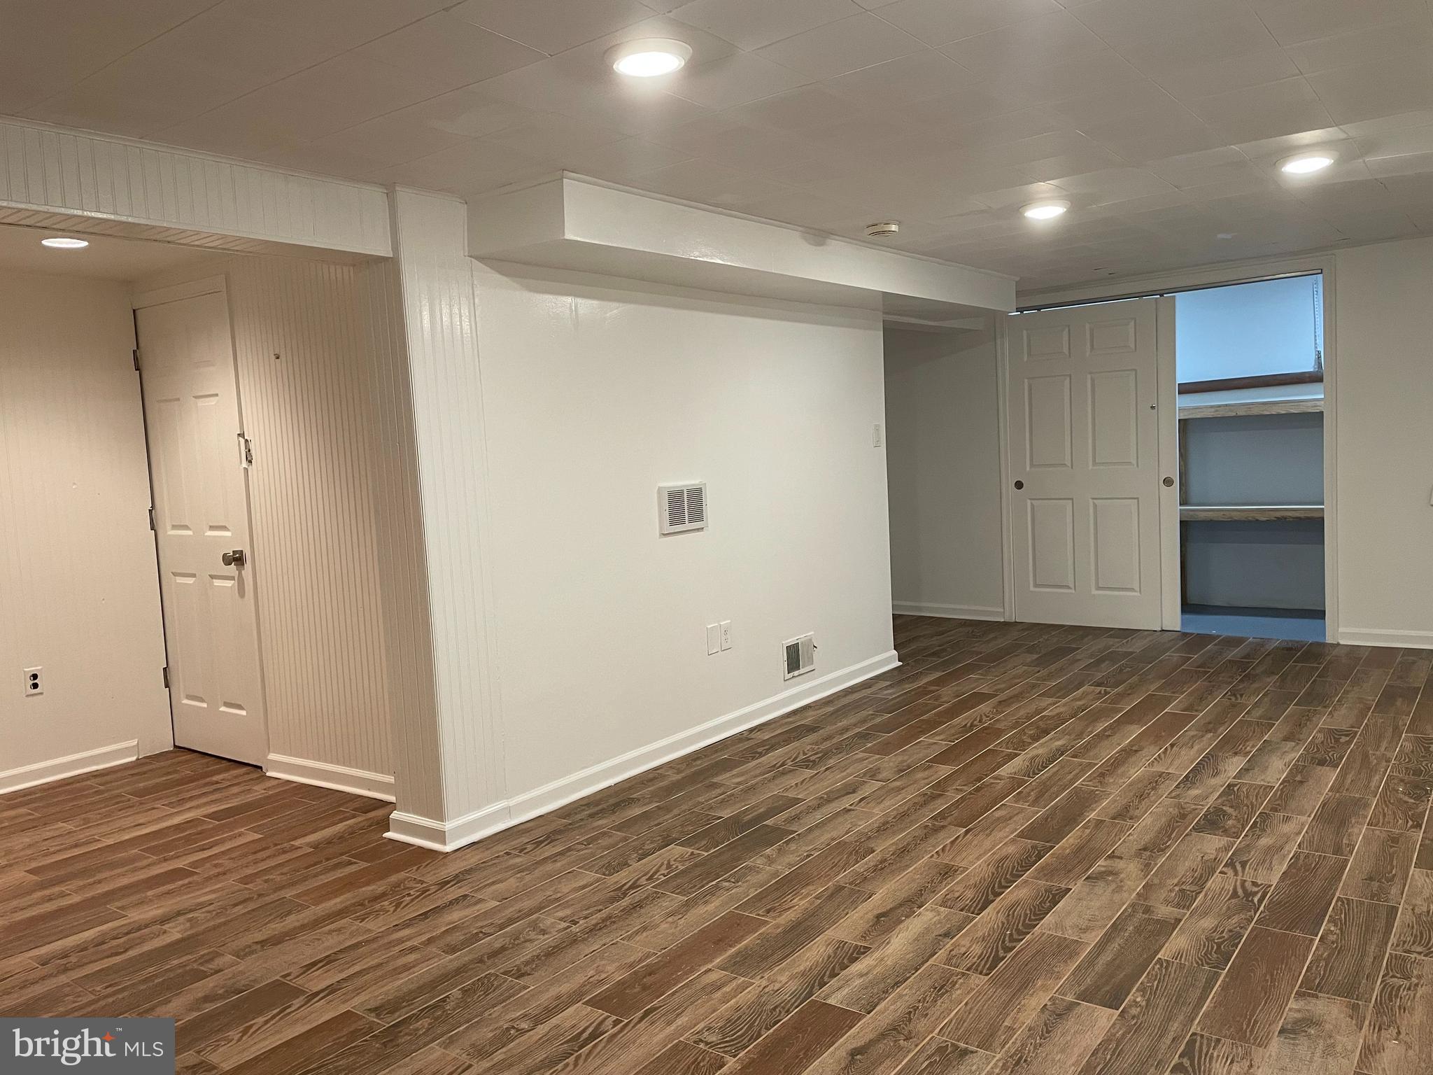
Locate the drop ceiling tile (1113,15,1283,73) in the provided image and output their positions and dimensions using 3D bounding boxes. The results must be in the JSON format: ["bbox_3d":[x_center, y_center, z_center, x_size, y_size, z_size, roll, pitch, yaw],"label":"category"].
[{"bbox_3d":[1.134,-1.163,2.537,0.305,0.018,0.305,1,7,37],"label":"drop ceiling tile"}]

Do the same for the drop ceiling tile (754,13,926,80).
[{"bbox_3d":[0.282,-1.105,2.422,0.305,0.018,0.305,1,7,37],"label":"drop ceiling tile"}]

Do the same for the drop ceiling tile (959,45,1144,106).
[{"bbox_3d":[0.891,-1.166,2.721,0.305,0.018,0.305,1,7,37],"label":"drop ceiling tile"}]

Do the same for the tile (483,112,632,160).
[{"bbox_3d":[-0.450,-1.120,2.990,0.305,0.020,0.305,1,6,37],"label":"tile"}]

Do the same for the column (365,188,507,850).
[{"bbox_3d":[-0.989,-0.051,3.694,0.258,2.171,0.281,1,7,37],"label":"column"}]

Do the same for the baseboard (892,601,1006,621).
[{"bbox_3d":[1.594,0.521,7.511,0.841,0.086,0.026,1,7,37],"label":"baseboard"}]

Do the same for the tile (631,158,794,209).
[{"bbox_3d":[-0.019,-1.194,3.595,0.332,0.020,0.580,1,6,37],"label":"tile"}]

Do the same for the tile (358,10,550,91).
[{"bbox_3d":[-0.574,-1.057,2.328,0.305,0.020,0.305,1,6,37],"label":"tile"}]

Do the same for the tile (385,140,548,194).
[{"bbox_3d":[-0.735,-1.125,3.222,0.416,0.020,0.325,1,6,37],"label":"tile"}]

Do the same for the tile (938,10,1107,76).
[{"bbox_3d":[0.706,-1.137,2.476,0.305,0.020,0.305,1,6,37],"label":"tile"}]

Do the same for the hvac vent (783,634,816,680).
[{"bbox_3d":[0.400,0.582,5.294,0.024,0.192,0.272,1,7,37],"label":"hvac vent"}]

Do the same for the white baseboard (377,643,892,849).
[{"bbox_3d":[-0.048,0.833,4.942,0.318,0.090,3.246,1,7,37],"label":"white baseboard"}]

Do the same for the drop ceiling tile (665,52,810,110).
[{"bbox_3d":[0.039,-1.107,2.606,0.305,0.018,0.305,1,7,37],"label":"drop ceiling tile"}]

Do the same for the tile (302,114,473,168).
[{"bbox_3d":[-0.880,-1.094,2.942,0.305,0.020,0.305,1,6,37],"label":"tile"}]

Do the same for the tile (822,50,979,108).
[{"bbox_3d":[0.463,-1.140,2.666,0.305,0.020,0.305,1,6,37],"label":"tile"}]

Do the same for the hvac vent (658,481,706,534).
[{"bbox_3d":[-0.146,-0.128,4.557,0.030,0.201,0.311,1,7,37],"label":"hvac vent"}]

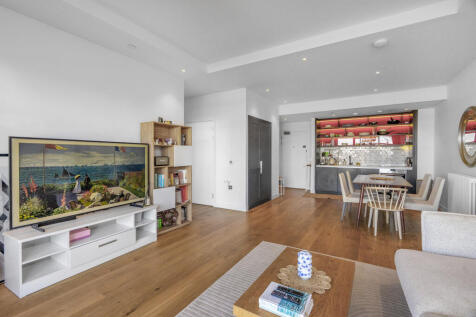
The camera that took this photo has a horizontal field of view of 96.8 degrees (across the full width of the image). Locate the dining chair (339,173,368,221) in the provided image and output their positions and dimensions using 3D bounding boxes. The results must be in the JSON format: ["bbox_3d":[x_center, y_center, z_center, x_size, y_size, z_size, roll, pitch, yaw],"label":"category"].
[{"bbox_3d":[2.258,0.734,3.959,0.570,0.880,0.470,1,1,37],"label":"dining chair"}]

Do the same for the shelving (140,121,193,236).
[{"bbox_3d":[-1.171,0.307,3.575,0.300,1.725,0.820,1,1,30],"label":"shelving"}]

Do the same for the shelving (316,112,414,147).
[{"bbox_3d":[3.681,-0.779,6.353,2.420,0.870,0.450,1,1,30],"label":"shelving"}]

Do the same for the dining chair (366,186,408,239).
[{"bbox_3d":[2.297,0.809,3.342,0.520,0.745,0.510,0,1,24],"label":"dining chair"}]

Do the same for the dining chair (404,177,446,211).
[{"bbox_3d":[2.908,0.742,3.466,0.590,0.880,0.470,1,1,32],"label":"dining chair"}]

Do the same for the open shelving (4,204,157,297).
[{"bbox_3d":[-1.675,0.940,2.499,0.400,0.486,1.400,1,1,30],"label":"open shelving"}]

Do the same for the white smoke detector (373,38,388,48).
[{"bbox_3d":[1.814,-1.457,2.679,0.140,0.050,0.140,0,1,29],"label":"white smoke detector"}]

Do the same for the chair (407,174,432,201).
[{"bbox_3d":[3.206,0.736,3.999,0.580,0.880,0.470,1,1,32],"label":"chair"}]

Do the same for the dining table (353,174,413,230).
[{"bbox_3d":[2.765,0.795,4.117,0.830,0.755,1.520,1,1,33],"label":"dining table"}]

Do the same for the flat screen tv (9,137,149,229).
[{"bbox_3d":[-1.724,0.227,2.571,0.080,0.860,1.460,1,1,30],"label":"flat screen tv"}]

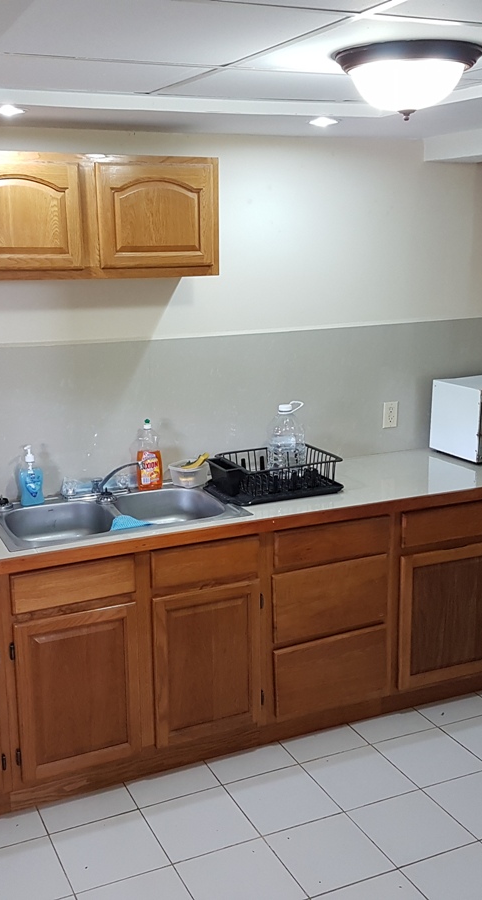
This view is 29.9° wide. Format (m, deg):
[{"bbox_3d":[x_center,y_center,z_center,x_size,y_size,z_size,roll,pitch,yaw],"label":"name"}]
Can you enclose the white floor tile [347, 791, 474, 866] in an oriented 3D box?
[{"bbox_3d":[0.543,1.210,2.887,0.302,0.010,0.302,-6,14,-24],"label":"white floor tile"}]

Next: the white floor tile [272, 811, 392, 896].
[{"bbox_3d":[0.267,1.224,2.742,0.298,0.010,0.298,-6,14,-24],"label":"white floor tile"}]

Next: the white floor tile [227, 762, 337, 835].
[{"bbox_3d":[0.136,1.172,3.018,0.300,0.010,0.300,-6,14,-24],"label":"white floor tile"}]

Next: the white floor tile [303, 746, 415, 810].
[{"bbox_3d":[0.413,1.142,3.139,0.300,0.010,0.300,-6,14,-24],"label":"white floor tile"}]

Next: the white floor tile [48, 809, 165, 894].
[{"bbox_3d":[-0.405,1.226,2.767,0.298,0.010,0.298,-6,14,-24],"label":"white floor tile"}]

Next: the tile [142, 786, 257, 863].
[{"bbox_3d":[-0.135,1.208,2.912,0.302,0.010,0.302,-6,14,-24],"label":"tile"}]

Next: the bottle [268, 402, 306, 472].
[{"bbox_3d":[0.174,-0.042,3.435,0.146,0.284,0.146,0,13,0],"label":"bottle"}]

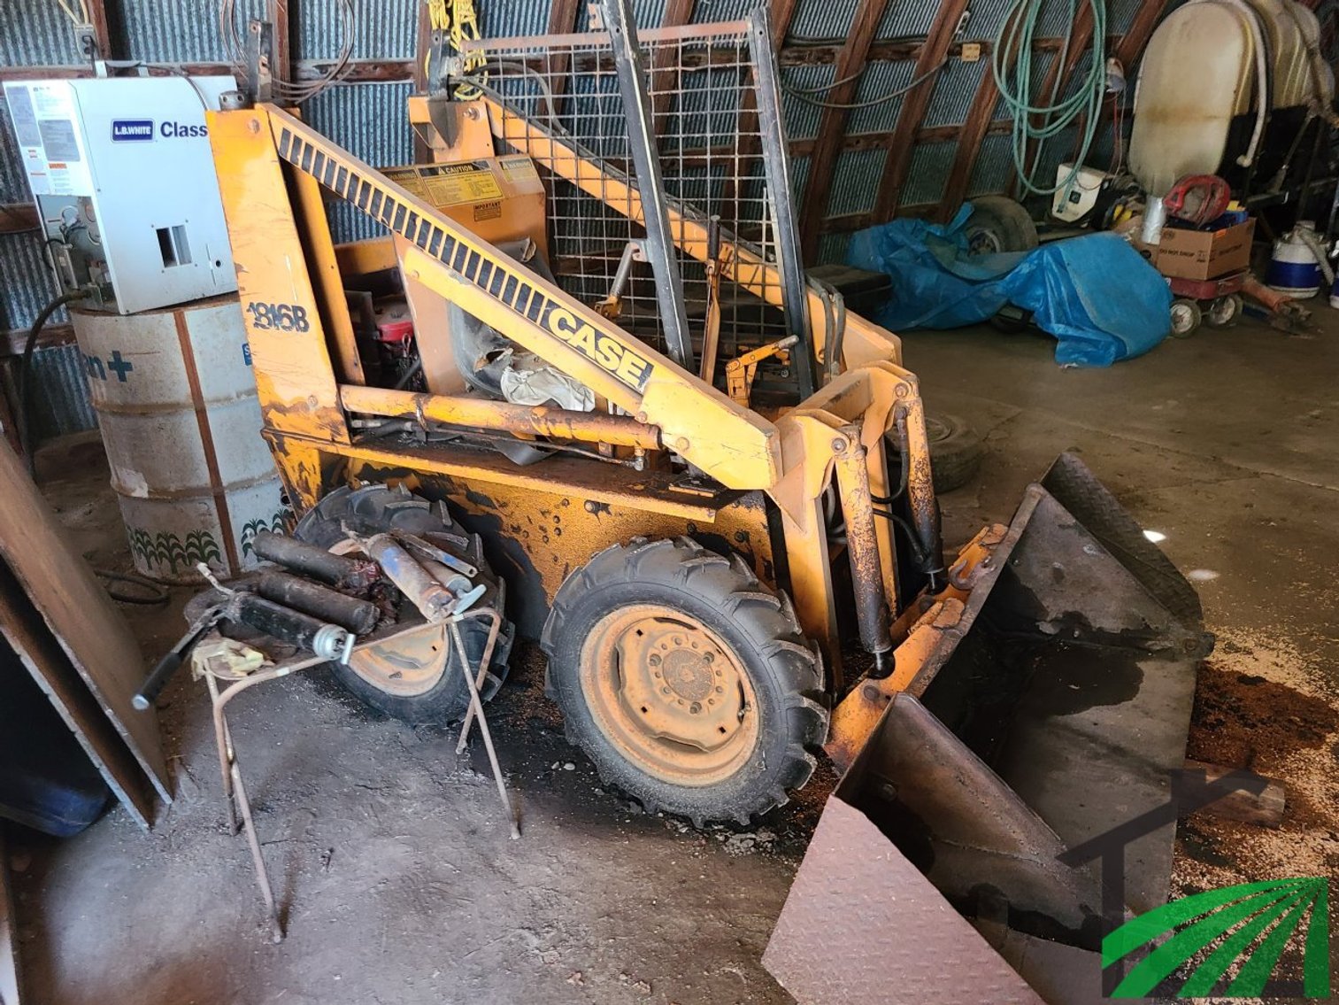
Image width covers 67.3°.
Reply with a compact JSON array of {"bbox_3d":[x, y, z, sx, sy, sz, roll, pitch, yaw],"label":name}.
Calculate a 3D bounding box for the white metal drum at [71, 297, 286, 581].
[{"bbox_3d":[-1.627,-0.261,3.489,0.595,0.890,0.595,-13,24,-24],"label":"white metal drum"}]

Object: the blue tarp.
[{"bbox_3d":[1.999,-1.346,6.086,1.820,0.680,1.300,8,24,26],"label":"blue tarp"}]

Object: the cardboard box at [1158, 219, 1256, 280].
[{"bbox_3d":[3.151,-1.493,5.895,0.490,0.265,0.285,-17,26,-32],"label":"cardboard box"}]

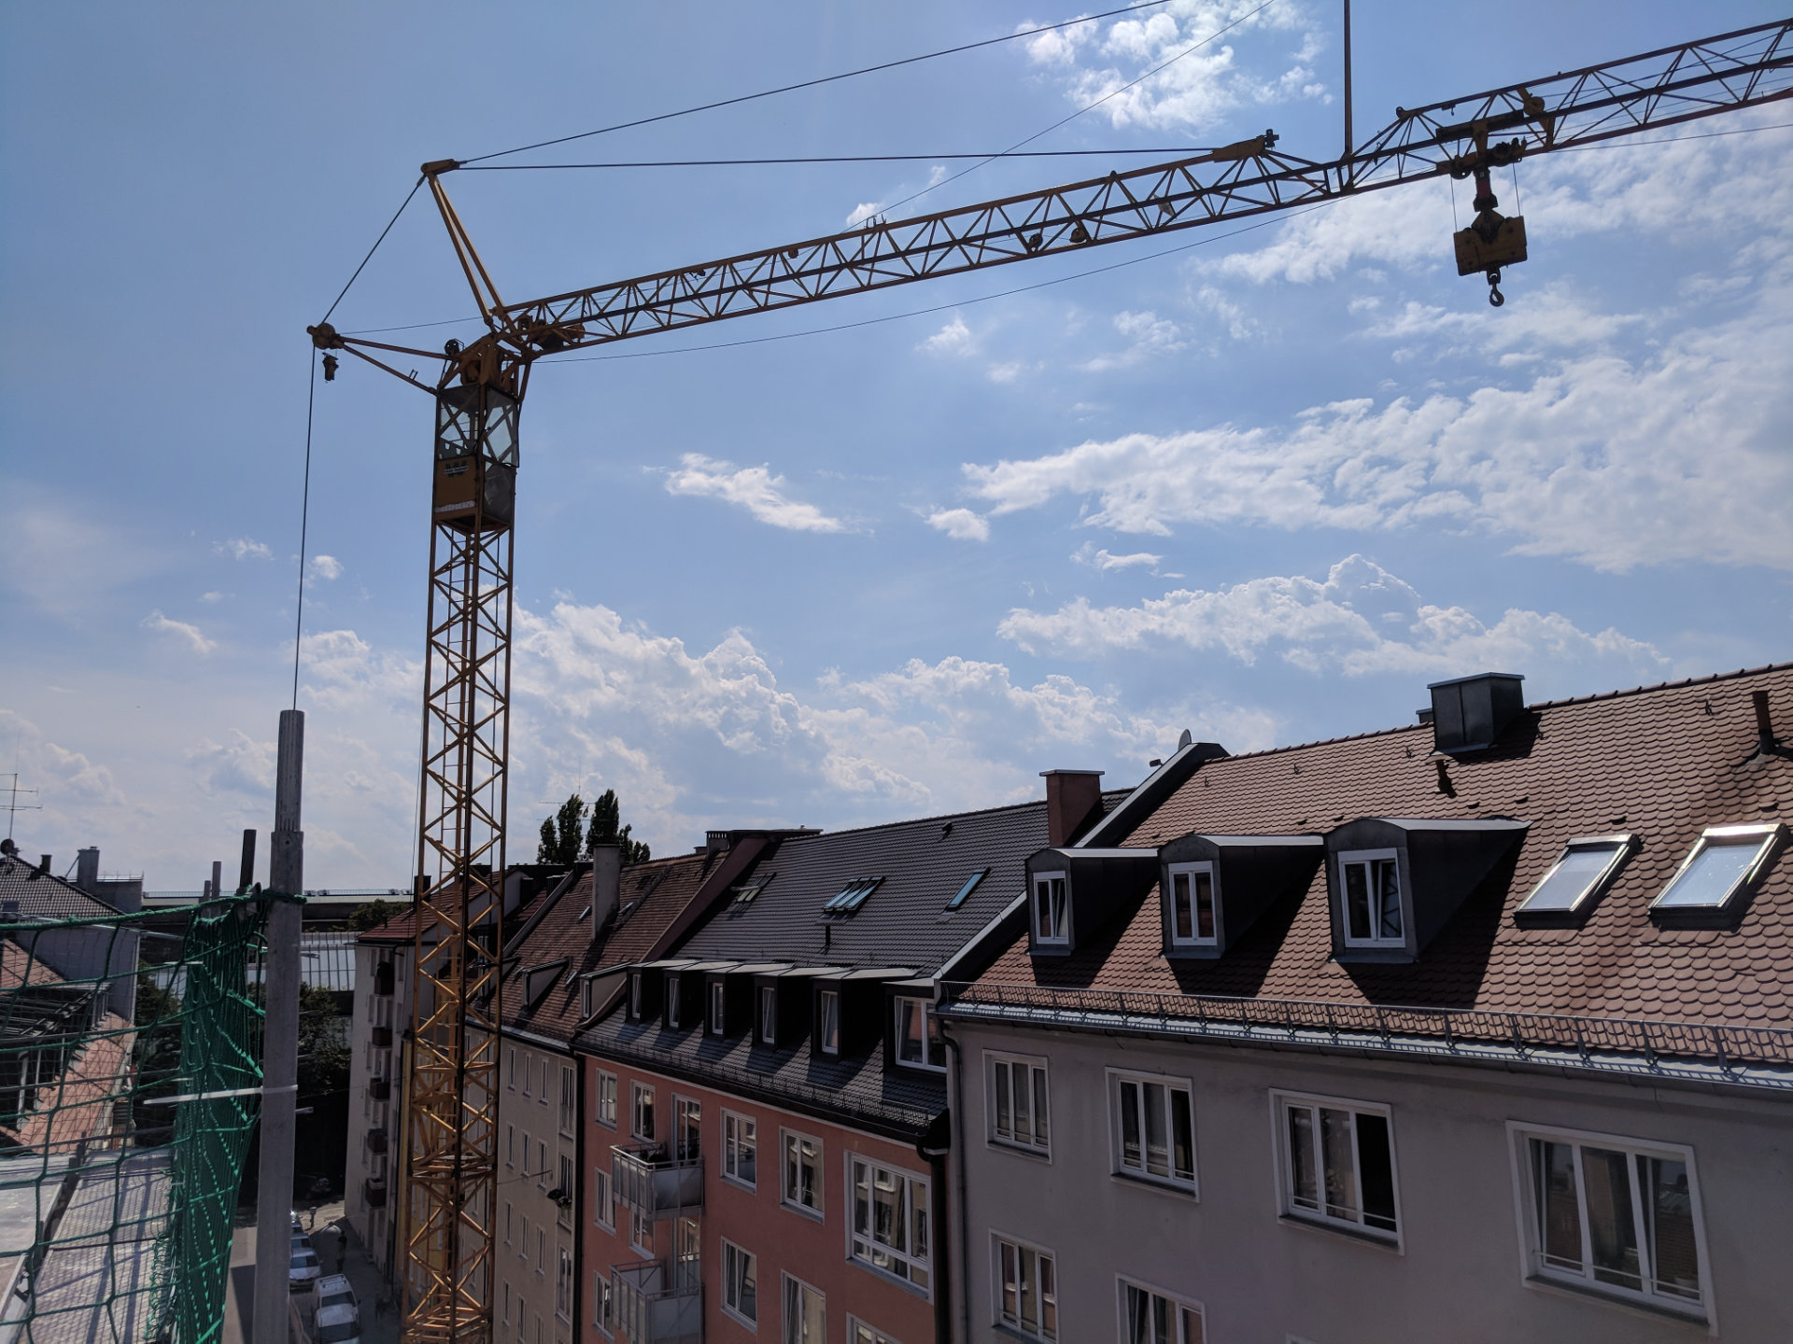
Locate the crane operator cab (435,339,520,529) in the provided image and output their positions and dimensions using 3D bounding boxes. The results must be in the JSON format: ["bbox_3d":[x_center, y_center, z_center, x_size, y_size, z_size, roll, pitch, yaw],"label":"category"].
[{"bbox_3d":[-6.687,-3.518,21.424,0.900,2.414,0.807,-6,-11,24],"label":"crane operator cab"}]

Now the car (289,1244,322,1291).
[{"bbox_3d":[-30.417,30.586,68.805,1.790,1.480,4.300,4,-12,-27],"label":"car"}]

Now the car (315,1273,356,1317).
[{"bbox_3d":[-25.751,29.146,61.748,1.800,1.550,4.400,4,-12,-27],"label":"car"}]

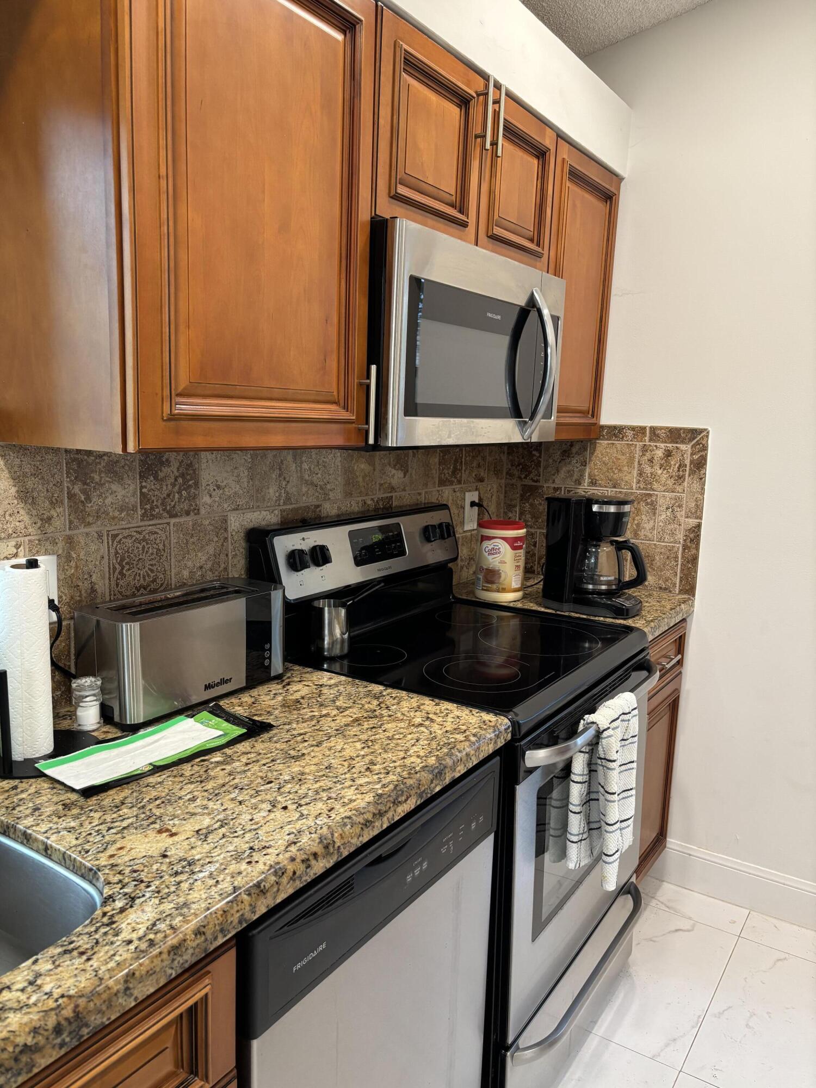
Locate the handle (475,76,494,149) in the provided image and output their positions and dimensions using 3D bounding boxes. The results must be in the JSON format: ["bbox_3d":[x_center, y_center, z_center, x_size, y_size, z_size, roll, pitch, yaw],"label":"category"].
[{"bbox_3d":[0.157,-0.894,1.698,0.039,0.146,0.012,8,11,33],"label":"handle"}]

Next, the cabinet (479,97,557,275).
[{"bbox_3d":[0.127,-0.845,2.000,0.325,0.355,0.375,8,11,33],"label":"cabinet"}]

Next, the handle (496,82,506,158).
[{"bbox_3d":[0.189,-0.900,1.749,0.037,0.143,0.012,8,11,33],"label":"handle"}]

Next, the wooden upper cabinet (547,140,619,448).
[{"bbox_3d":[0.350,-0.691,2.376,0.325,0.762,0.458,8,11,33],"label":"wooden upper cabinet"}]

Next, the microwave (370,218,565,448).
[{"bbox_3d":[0.037,-0.438,1.876,0.400,0.411,0.757,8,11,33],"label":"microwave"}]

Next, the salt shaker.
[{"bbox_3d":[-0.520,0.257,1.326,0.047,0.077,0.047,8,11,33],"label":"salt shaker"}]

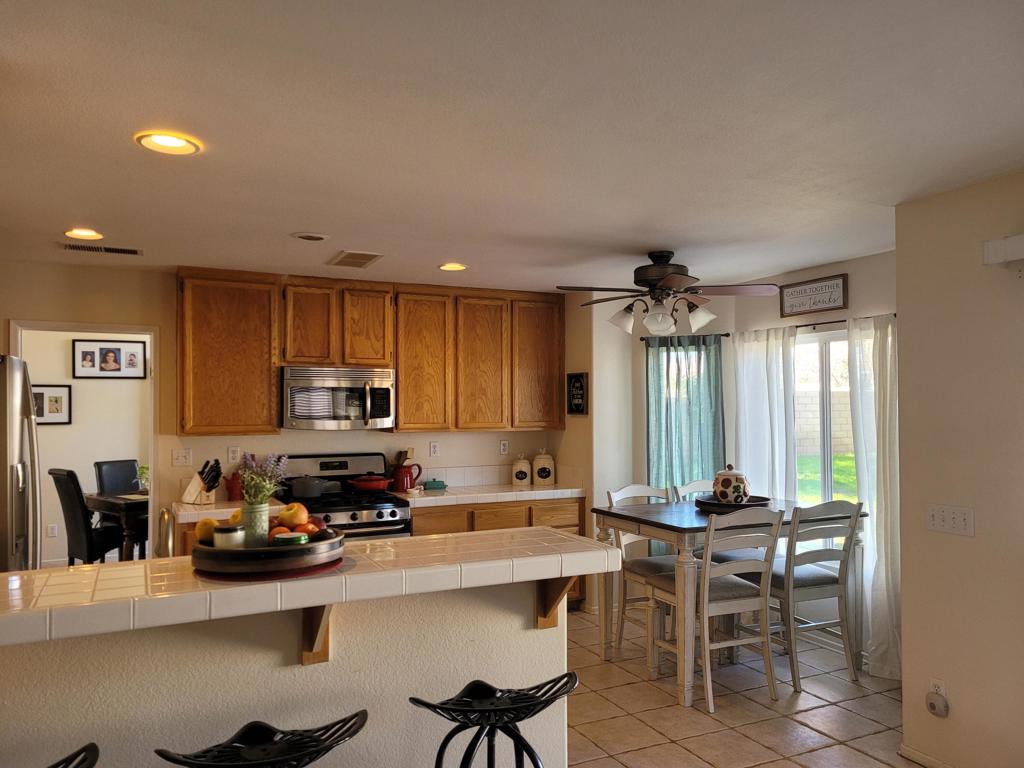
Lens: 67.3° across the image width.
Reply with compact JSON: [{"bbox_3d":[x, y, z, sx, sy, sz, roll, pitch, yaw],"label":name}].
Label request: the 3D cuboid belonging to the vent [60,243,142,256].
[{"bbox_3d":[-2.325,-0.749,4.360,0.420,0.025,0.210,1,-1,-26],"label":"vent"}]

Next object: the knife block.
[{"bbox_3d":[-2.007,0.658,4.941,0.190,0.208,0.120,0,-1,19],"label":"knife block"}]

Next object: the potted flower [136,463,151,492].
[{"bbox_3d":[-3.398,0.871,7.150,0.190,0.260,0.190,1,-1,-26],"label":"potted flower"}]

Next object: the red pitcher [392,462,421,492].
[{"bbox_3d":[-0.794,0.698,5.758,0.216,0.209,0.156,0,-2,-14],"label":"red pitcher"}]

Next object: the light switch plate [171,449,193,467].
[{"bbox_3d":[-2.191,0.491,5.117,0.117,0.116,0.010,1,-2,-26],"label":"light switch plate"}]

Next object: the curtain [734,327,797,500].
[{"bbox_3d":[1.739,0.665,5.296,0.110,2.090,0.590,1,-1,-26],"label":"curtain"}]

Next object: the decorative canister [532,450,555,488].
[{"bbox_3d":[0.262,0.662,6.250,0.166,0.306,0.158,0,-1,2],"label":"decorative canister"}]

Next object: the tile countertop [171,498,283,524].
[{"bbox_3d":[-1.815,0.793,4.944,0.660,0.062,0.640,1,-1,-26],"label":"tile countertop"}]

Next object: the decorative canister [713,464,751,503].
[{"bbox_3d":[1.333,0.622,4.670,0.230,0.265,0.230,1,-1,-26],"label":"decorative canister"}]

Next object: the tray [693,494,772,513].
[{"bbox_3d":[1.343,0.732,4.661,0.446,0.061,0.446,0,-1,0],"label":"tray"}]

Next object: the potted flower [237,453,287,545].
[{"bbox_3d":[-0.782,0.373,2.400,0.155,0.305,0.155,1,-1,-26],"label":"potted flower"}]

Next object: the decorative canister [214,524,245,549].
[{"bbox_3d":[-0.728,0.407,1.982,0.075,0.080,0.075,1,-1,-26],"label":"decorative canister"}]

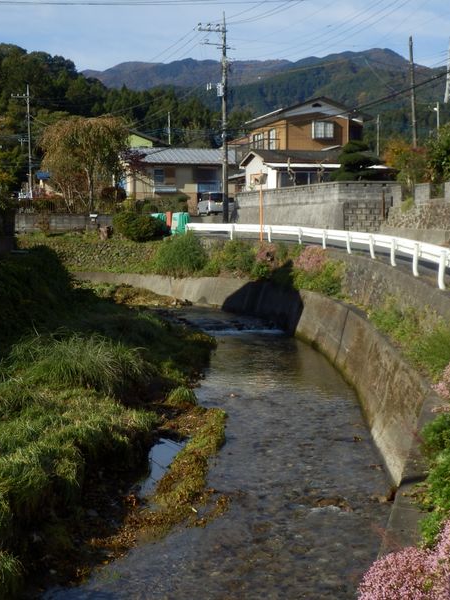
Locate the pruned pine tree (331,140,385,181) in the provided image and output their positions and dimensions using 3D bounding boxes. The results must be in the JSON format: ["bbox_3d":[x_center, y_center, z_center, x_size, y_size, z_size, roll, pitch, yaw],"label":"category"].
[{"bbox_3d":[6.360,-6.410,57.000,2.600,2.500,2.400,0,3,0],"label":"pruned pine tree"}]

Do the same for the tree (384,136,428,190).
[{"bbox_3d":[8.440,-6.200,54.500,2.300,2.700,2.200,0,3,0],"label":"tree"}]

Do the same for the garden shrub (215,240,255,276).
[{"bbox_3d":[0.454,-1.774,51.000,1.750,1.550,1.550,0,4,0],"label":"garden shrub"}]

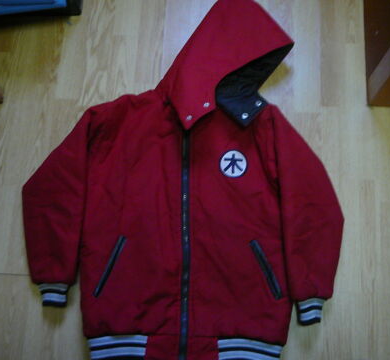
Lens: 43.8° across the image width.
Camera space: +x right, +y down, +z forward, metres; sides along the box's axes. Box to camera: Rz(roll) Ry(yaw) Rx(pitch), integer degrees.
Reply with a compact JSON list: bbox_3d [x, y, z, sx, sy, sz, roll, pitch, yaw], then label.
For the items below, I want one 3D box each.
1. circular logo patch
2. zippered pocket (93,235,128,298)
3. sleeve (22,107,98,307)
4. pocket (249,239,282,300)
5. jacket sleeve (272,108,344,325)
[{"bbox_3d":[0.107,-0.044,1.313,0.078,0.010,0.080,1,79,-1],"label":"circular logo patch"},{"bbox_3d":[-0.217,0.222,1.248,0.021,0.020,0.164,22,75,5],"label":"zippered pocket"},{"bbox_3d":[-0.379,0.057,1.313,0.185,0.085,0.553,2,74,-1],"label":"sleeve"},{"bbox_3d":[0.185,0.229,1.255,0.022,0.020,0.162,-20,75,-7],"label":"pocket"},{"bbox_3d":[0.317,0.078,1.323,0.172,0.085,0.602,-2,74,-2],"label":"jacket sleeve"}]

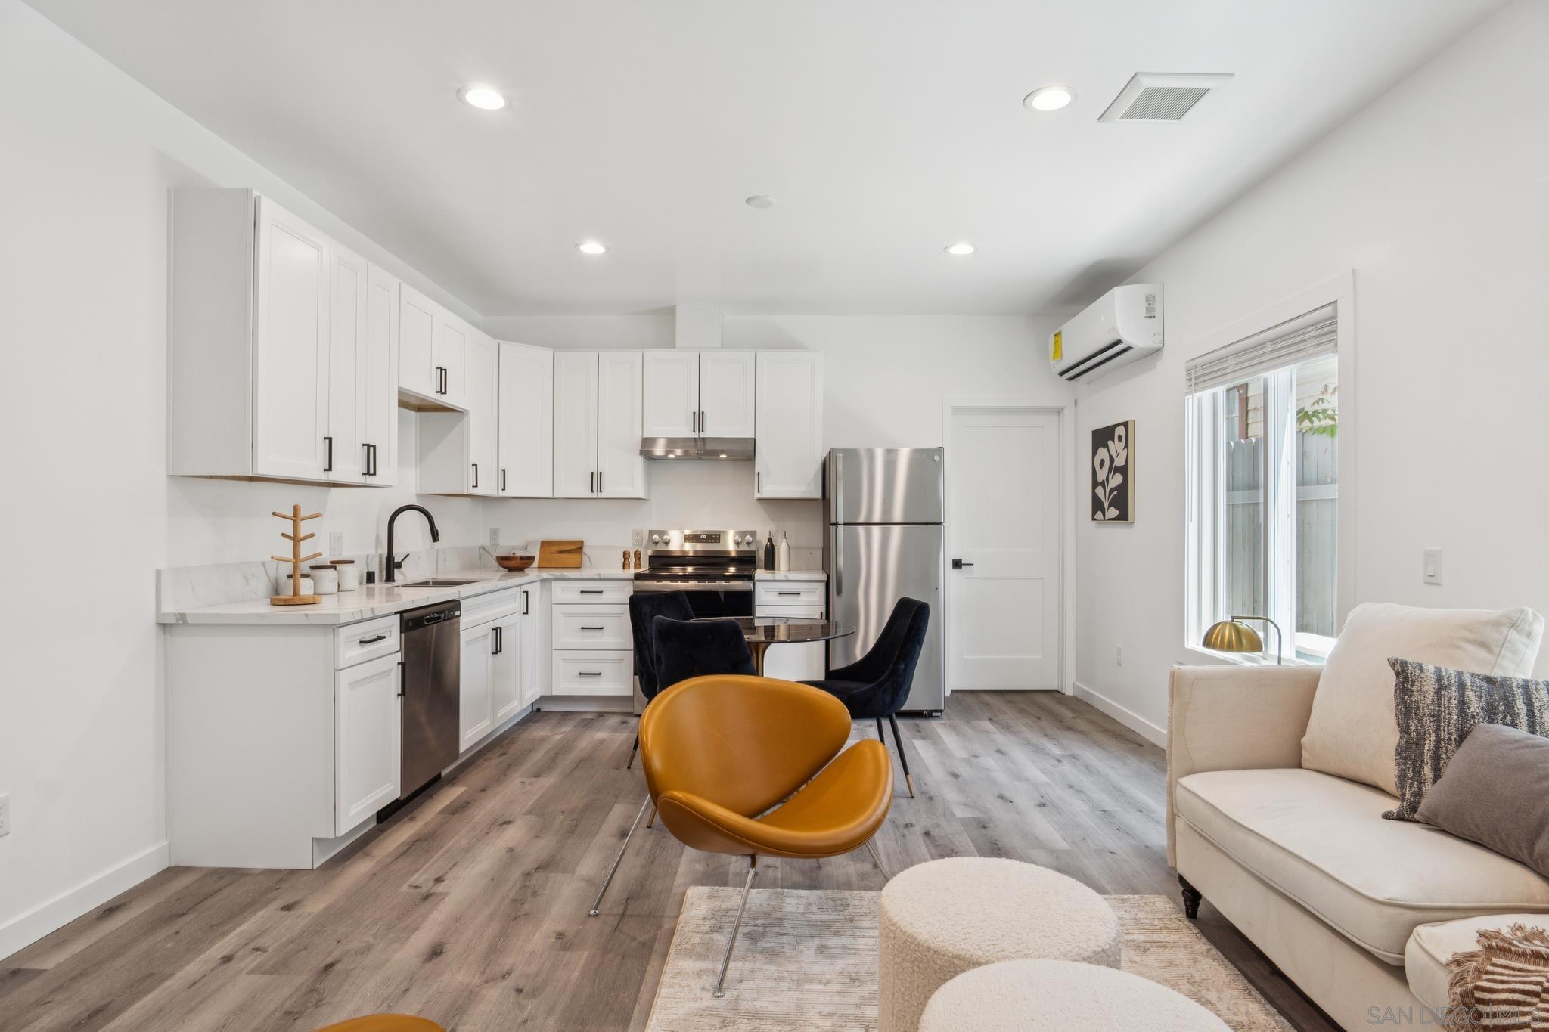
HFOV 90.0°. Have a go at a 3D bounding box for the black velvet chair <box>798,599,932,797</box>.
[{"bbox_3d":[0.371,0.826,3.663,0.610,0.860,0.500,0,0,-8],"label":"black velvet chair"}]

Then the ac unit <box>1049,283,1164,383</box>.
[{"bbox_3d":[2.044,-1.103,4.851,0.268,0.362,1.085,0,0,1],"label":"ac unit"}]

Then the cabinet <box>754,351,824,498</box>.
[{"bbox_3d":[0.105,-0.631,5.517,0.473,1.022,0.335,0,0,1],"label":"cabinet"}]

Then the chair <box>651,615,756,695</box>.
[{"bbox_3d":[-0.219,0.843,3.322,0.500,0.870,0.610,0,-1,19],"label":"chair"}]

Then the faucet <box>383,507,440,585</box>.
[{"bbox_3d":[-1.919,0.146,4.142,0.287,0.407,0.110,0,0,1],"label":"faucet"}]

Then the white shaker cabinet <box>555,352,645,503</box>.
[{"bbox_3d":[-1.198,-0.627,5.458,0.613,1.011,0.326,0,0,1],"label":"white shaker cabinet"}]

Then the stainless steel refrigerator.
[{"bbox_3d":[0.712,0.425,5.173,0.706,1.689,0.735,0,0,1],"label":"stainless steel refrigerator"}]

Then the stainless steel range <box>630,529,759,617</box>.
[{"bbox_3d":[-0.514,0.688,5.247,0.760,1.173,0.670,0,0,1],"label":"stainless steel range"}]

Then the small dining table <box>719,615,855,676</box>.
[{"bbox_3d":[-0.070,0.887,3.514,0.849,0.750,0.849,0,0,1],"label":"small dining table"}]

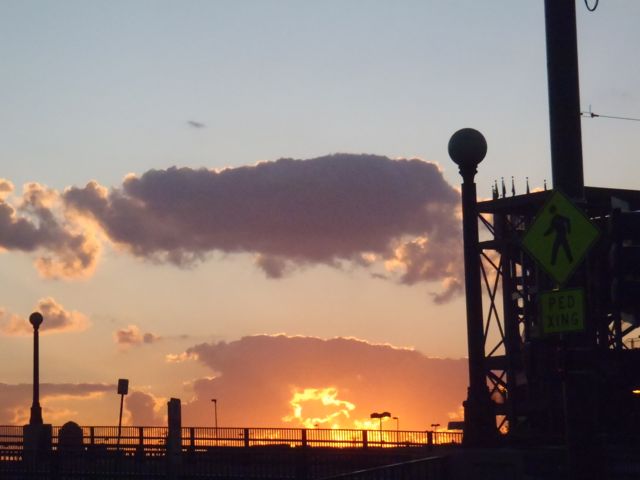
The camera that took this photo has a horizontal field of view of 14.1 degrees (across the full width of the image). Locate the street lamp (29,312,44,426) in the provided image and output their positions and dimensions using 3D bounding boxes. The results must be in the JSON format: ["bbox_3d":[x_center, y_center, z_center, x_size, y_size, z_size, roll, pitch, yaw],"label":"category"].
[{"bbox_3d":[-9.110,4.136,83.000,0.410,3.600,0.410,-2,-5,0],"label":"street lamp"}]

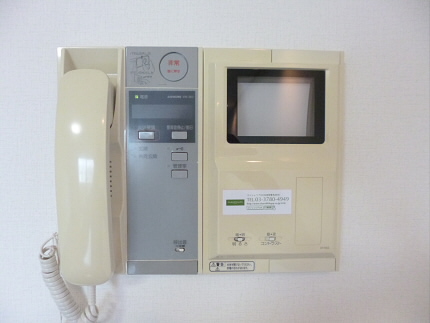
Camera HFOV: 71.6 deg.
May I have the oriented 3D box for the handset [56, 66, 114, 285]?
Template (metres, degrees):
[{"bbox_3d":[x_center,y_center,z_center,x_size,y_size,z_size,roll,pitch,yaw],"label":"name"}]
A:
[{"bbox_3d":[-0.120,0.015,0.291,0.048,0.203,0.047,0,2,-2],"label":"handset"}]

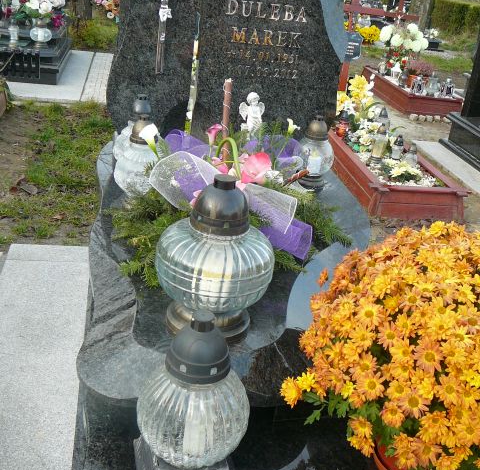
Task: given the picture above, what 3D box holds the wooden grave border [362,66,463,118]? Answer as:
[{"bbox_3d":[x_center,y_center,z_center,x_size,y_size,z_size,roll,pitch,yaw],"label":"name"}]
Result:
[{"bbox_3d":[1.759,-1.519,6.766,0.570,0.175,1.460,1,26,-9],"label":"wooden grave border"}]

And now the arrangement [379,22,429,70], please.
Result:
[{"bbox_3d":[1.714,-1.994,6.909,0.440,0.490,0.400,1,26,-9],"label":"arrangement"}]

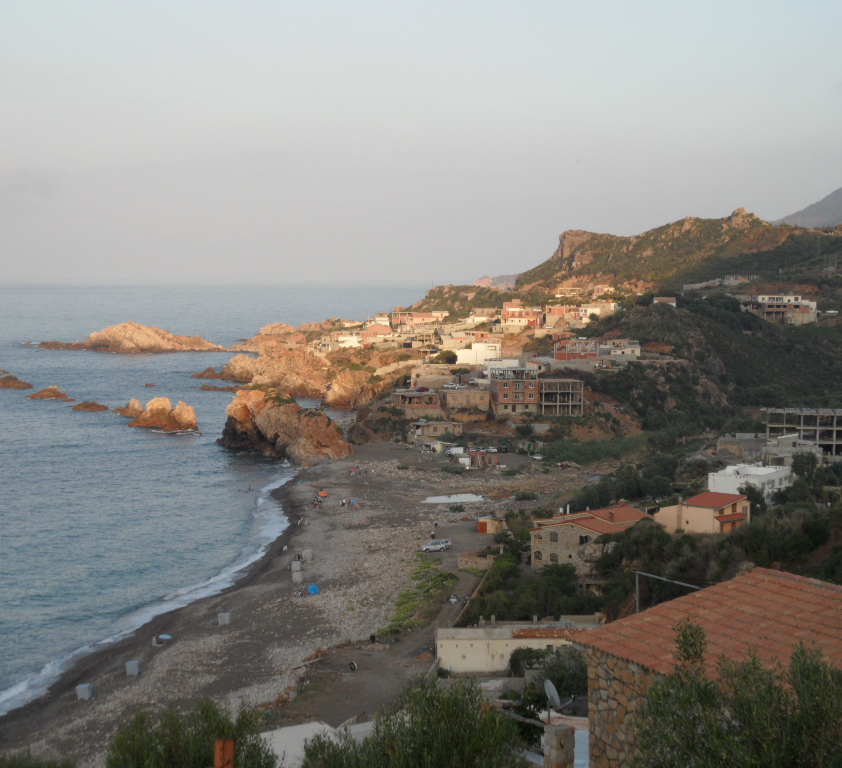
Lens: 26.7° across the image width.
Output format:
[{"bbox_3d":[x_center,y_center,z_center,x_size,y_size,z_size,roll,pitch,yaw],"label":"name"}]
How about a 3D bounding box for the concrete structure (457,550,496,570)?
[{"bbox_3d":[8.740,27.160,274.570,5.000,1.800,5.200,2,4,25],"label":"concrete structure"}]

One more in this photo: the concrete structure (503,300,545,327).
[{"bbox_3d":[39.890,-27.810,697.570,14.000,10.500,11.000,1,3,14],"label":"concrete structure"}]

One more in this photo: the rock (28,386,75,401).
[{"bbox_3d":[-143.520,3.190,689.380,17.500,4.600,9.000,0,3,0],"label":"rock"}]

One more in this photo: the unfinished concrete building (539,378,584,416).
[{"bbox_3d":[36.350,3.360,455.990,10.400,8.900,9.000,0,3,-3],"label":"unfinished concrete building"}]

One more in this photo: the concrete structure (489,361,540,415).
[{"bbox_3d":[26.240,1.300,492.930,11.500,13.300,12.000,-1,3,-9],"label":"concrete structure"}]

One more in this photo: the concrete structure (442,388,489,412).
[{"bbox_3d":[11.560,4.450,456.050,10.600,5.500,9.000,-1,3,-12],"label":"concrete structure"}]

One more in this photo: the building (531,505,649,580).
[{"bbox_3d":[24.760,23.090,257.800,12.500,8.000,12.500,3,5,42],"label":"building"}]

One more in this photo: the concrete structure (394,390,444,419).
[{"bbox_3d":[-0.670,5.440,476.140,9.400,6.400,12.000,-1,4,-17],"label":"concrete structure"}]

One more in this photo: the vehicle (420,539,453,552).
[{"bbox_3d":[2.070,24.810,271.930,4.100,1.500,1.700,-2,4,-25],"label":"vehicle"}]

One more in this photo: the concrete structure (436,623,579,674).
[{"bbox_3d":[9.620,28.630,193.020,15.500,4.200,8.000,0,3,2],"label":"concrete structure"}]

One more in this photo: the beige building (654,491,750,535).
[{"bbox_3d":[43.560,19.790,274.640,11.500,5.400,8.200,3,5,45],"label":"beige building"}]

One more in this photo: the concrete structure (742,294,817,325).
[{"bbox_3d":[135.810,-28.240,670.500,26.000,10.800,12.000,1,3,9],"label":"concrete structure"}]

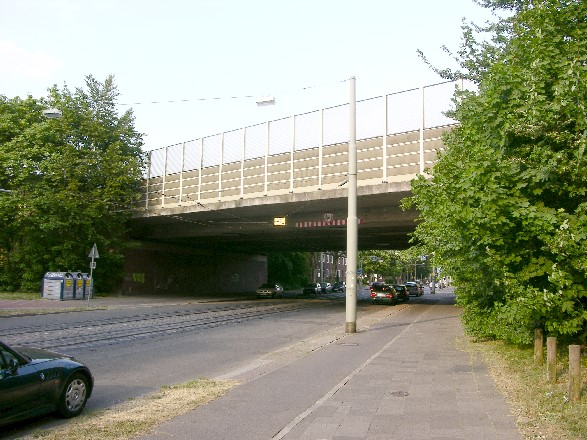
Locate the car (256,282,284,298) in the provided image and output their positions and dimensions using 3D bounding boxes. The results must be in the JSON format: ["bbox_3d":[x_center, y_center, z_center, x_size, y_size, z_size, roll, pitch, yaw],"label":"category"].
[{"bbox_3d":[-2.422,7.315,61.269,1.700,1.400,4.400,0,-6,15],"label":"car"}]

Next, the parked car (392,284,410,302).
[{"bbox_3d":[9.652,6.706,54.561,1.700,1.430,4.200,0,-6,15],"label":"parked car"}]

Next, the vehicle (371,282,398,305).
[{"bbox_3d":[7.017,5.768,46.000,1.700,1.480,4.300,0,-6,15],"label":"vehicle"}]

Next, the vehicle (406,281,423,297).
[{"bbox_3d":[13.699,8.001,68.118,1.750,1.570,4.400,0,-6,15],"label":"vehicle"}]

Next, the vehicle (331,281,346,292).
[{"bbox_3d":[7.299,10.697,93.690,1.740,1.460,4.300,0,-6,15],"label":"vehicle"}]

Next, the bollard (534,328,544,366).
[{"bbox_3d":[5.102,2.629,12.346,0.165,0.770,0.165,0,-6,15],"label":"bollard"}]

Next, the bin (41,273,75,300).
[{"bbox_3d":[-15.676,4.459,39.628,1.450,1.720,1.250,0,-6,15],"label":"bin"}]

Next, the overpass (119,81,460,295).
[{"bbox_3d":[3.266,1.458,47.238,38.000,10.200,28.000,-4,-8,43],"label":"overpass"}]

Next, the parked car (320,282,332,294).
[{"bbox_3d":[5.174,10.292,89.619,1.740,1.460,4.300,0,-6,15],"label":"parked car"}]

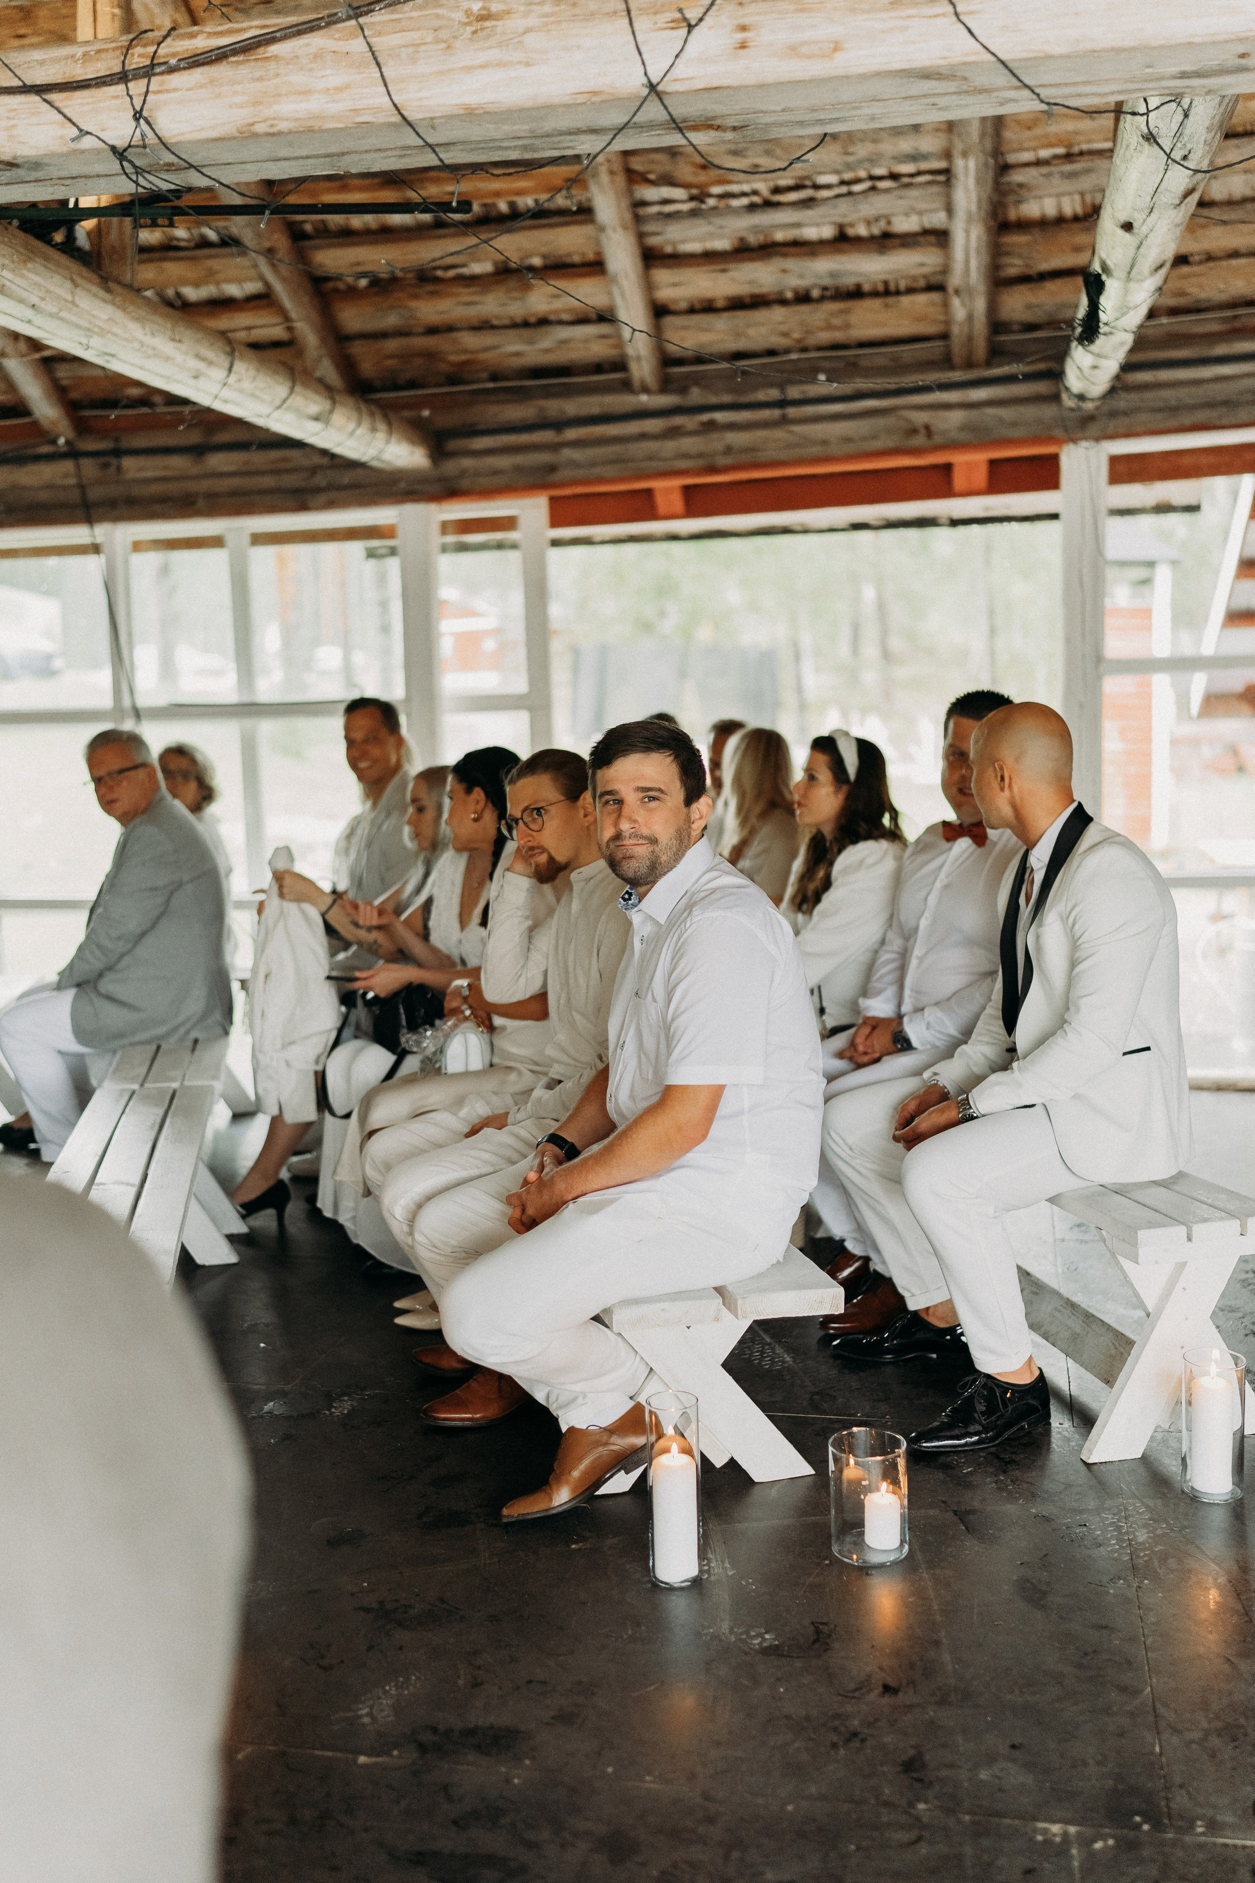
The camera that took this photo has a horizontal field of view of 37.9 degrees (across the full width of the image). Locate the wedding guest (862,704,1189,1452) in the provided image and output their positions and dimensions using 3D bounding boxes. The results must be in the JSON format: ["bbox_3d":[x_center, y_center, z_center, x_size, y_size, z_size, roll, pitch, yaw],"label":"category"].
[{"bbox_3d":[0.709,0.189,3.367,0.670,1.250,0.570,-4,6,-19],"label":"wedding guest"}]

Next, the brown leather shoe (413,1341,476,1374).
[{"bbox_3d":[-0.271,0.765,3.570,0.295,0.110,0.105,-3,7,-7],"label":"brown leather shoe"}]

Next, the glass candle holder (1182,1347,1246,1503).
[{"bbox_3d":[0.914,0.753,2.851,0.098,0.215,0.098,-2,7,0],"label":"glass candle holder"}]

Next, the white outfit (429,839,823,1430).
[{"bbox_3d":[-0.010,0.312,3.102,0.721,0.953,0.520,-4,7,-13],"label":"white outfit"}]

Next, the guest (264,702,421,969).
[{"bbox_3d":[-0.837,0.011,5.163,0.660,1.330,0.520,-5,7,-32],"label":"guest"}]

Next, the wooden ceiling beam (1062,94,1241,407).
[{"bbox_3d":[1.277,-1.722,4.697,0.190,0.190,2.823,-1,6,11],"label":"wooden ceiling beam"}]

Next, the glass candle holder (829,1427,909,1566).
[{"bbox_3d":[0.355,0.815,2.690,0.118,0.160,0.118,-2,6,0],"label":"glass candle holder"}]

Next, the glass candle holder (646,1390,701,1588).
[{"bbox_3d":[0.066,0.790,2.639,0.076,0.266,0.076,-2,7,0],"label":"glass candle holder"}]

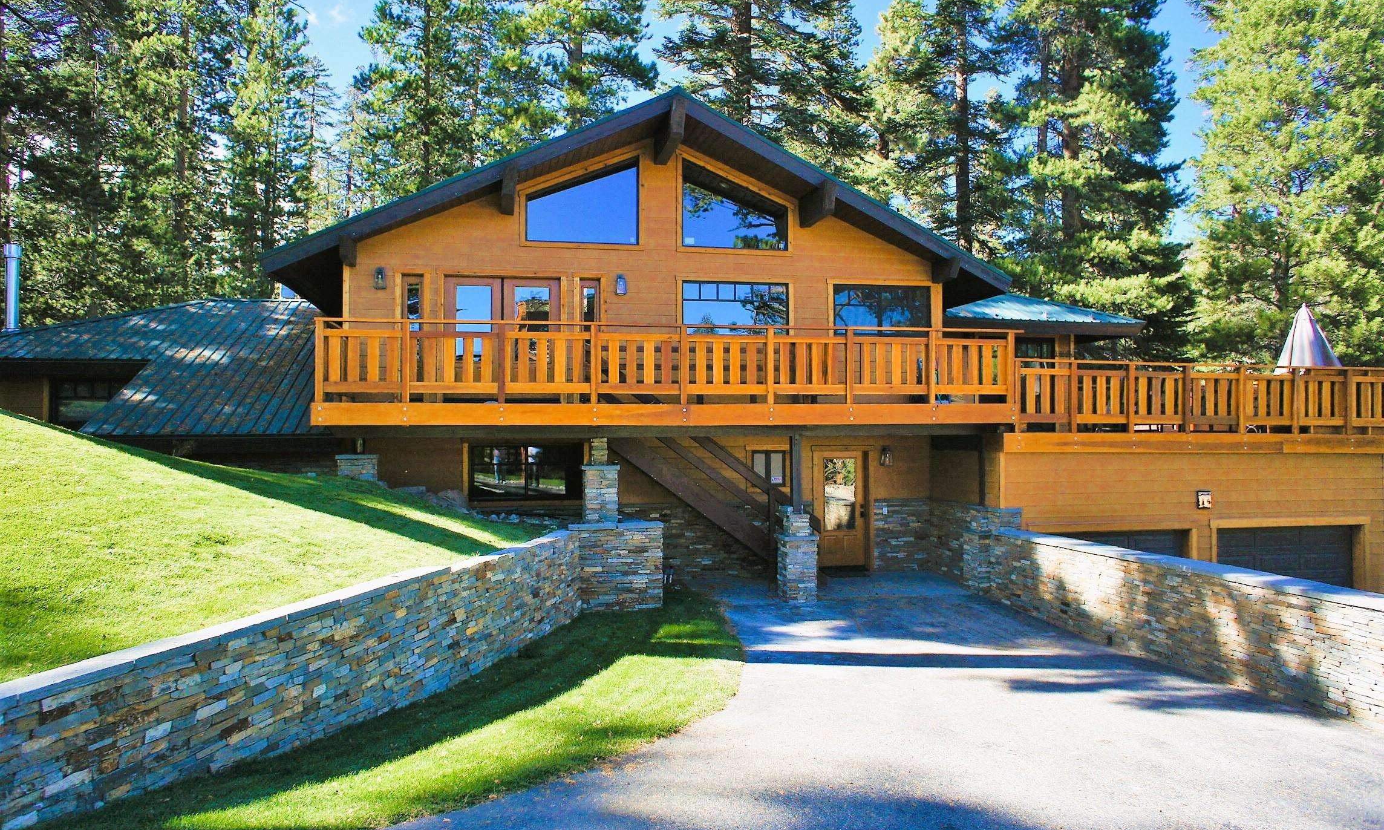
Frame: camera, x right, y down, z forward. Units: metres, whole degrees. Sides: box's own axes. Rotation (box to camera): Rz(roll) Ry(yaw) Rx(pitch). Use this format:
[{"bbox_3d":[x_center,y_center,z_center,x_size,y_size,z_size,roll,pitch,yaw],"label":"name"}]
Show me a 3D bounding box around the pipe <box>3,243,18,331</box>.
[{"bbox_3d":[-14.030,-2.624,19.033,0.304,1.832,0.304,0,0,-11],"label":"pipe"}]

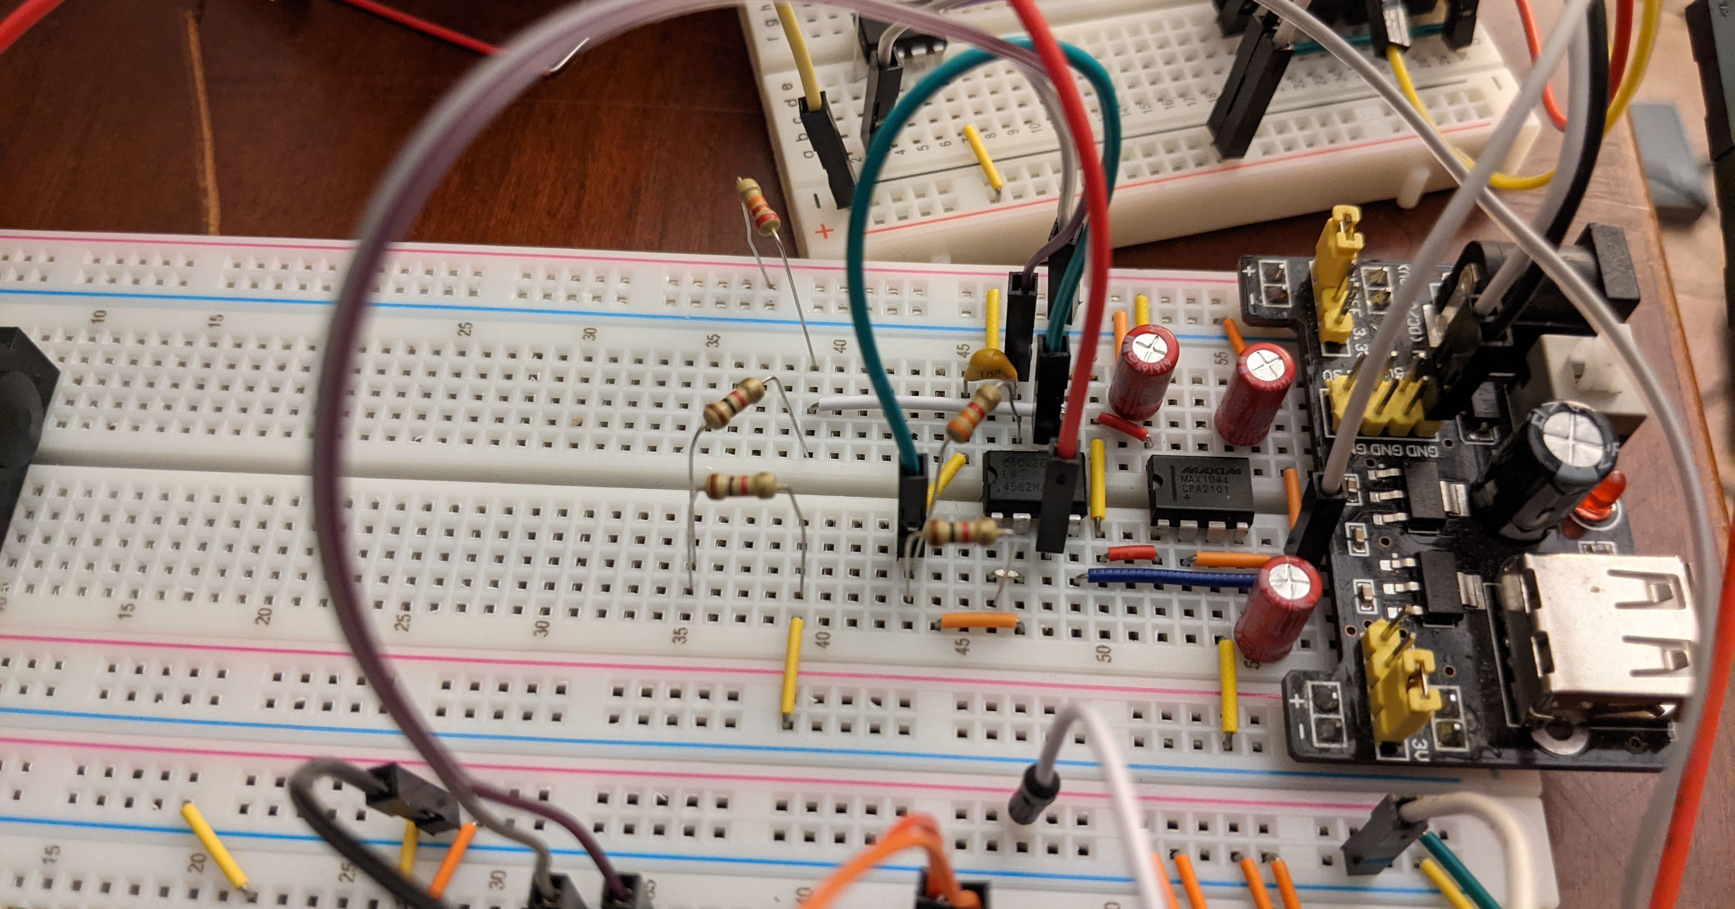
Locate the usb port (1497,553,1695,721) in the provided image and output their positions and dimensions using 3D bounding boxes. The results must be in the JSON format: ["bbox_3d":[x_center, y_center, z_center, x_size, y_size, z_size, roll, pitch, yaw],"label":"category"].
[{"bbox_3d":[0.061,0.016,0.113,0.014,0.007,0.013,2,59,1],"label":"usb port"}]

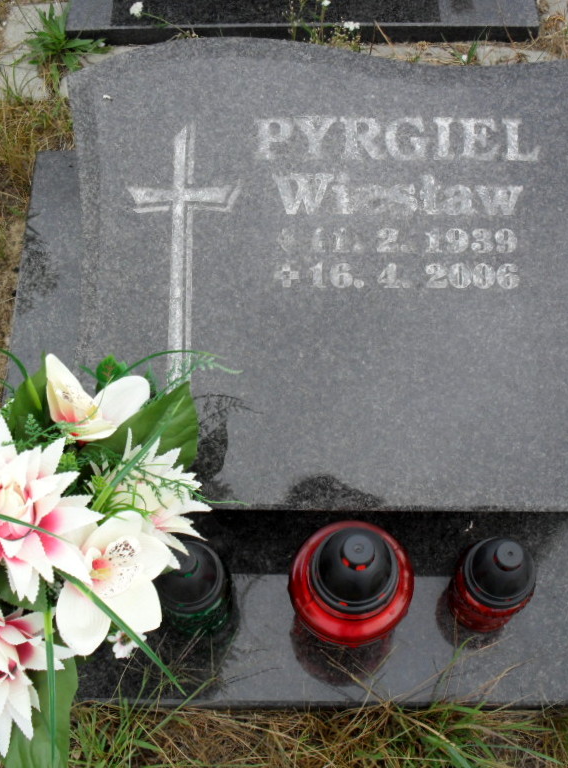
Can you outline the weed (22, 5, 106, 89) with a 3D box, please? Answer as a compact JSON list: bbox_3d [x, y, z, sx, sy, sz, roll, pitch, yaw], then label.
[{"bbox_3d":[-0.365,-0.561,1.697,0.145,0.085,0.130,-2,65,0],"label":"weed"}]

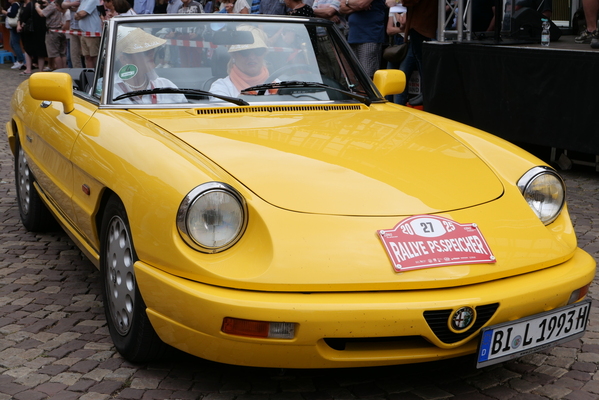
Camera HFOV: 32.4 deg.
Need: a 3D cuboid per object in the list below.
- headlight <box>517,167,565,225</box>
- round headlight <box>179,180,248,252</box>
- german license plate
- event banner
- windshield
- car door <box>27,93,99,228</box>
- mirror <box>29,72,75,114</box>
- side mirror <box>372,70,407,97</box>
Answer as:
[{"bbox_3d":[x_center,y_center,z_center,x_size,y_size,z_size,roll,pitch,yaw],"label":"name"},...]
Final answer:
[{"bbox_3d":[0.837,-0.015,3.613,0.205,0.205,0.120,-3,11,-24],"label":"headlight"},{"bbox_3d":[-0.273,0.047,3.127,0.205,0.205,0.120,-3,11,-24],"label":"round headlight"},{"bbox_3d":[0.751,0.422,3.280,0.528,0.127,0.018,-8,21,-37],"label":"german license plate"},{"bbox_3d":[0.427,0.136,3.230,0.360,0.015,0.200,-3,52,-24],"label":"event banner"},{"bbox_3d":[-0.244,-0.608,4.491,1.280,0.470,0.120,-3,-30,-24],"label":"windshield"},{"bbox_3d":[-1.039,-0.191,4.513,0.155,0.530,1.000,-3,11,-24],"label":"car door"},{"bbox_3d":[-1.030,-0.453,4.334,0.175,0.152,0.095,-3,11,-24],"label":"mirror"},{"bbox_3d":[0.427,-0.551,4.925,0.172,0.147,0.092,-3,11,-24],"label":"side mirror"}]

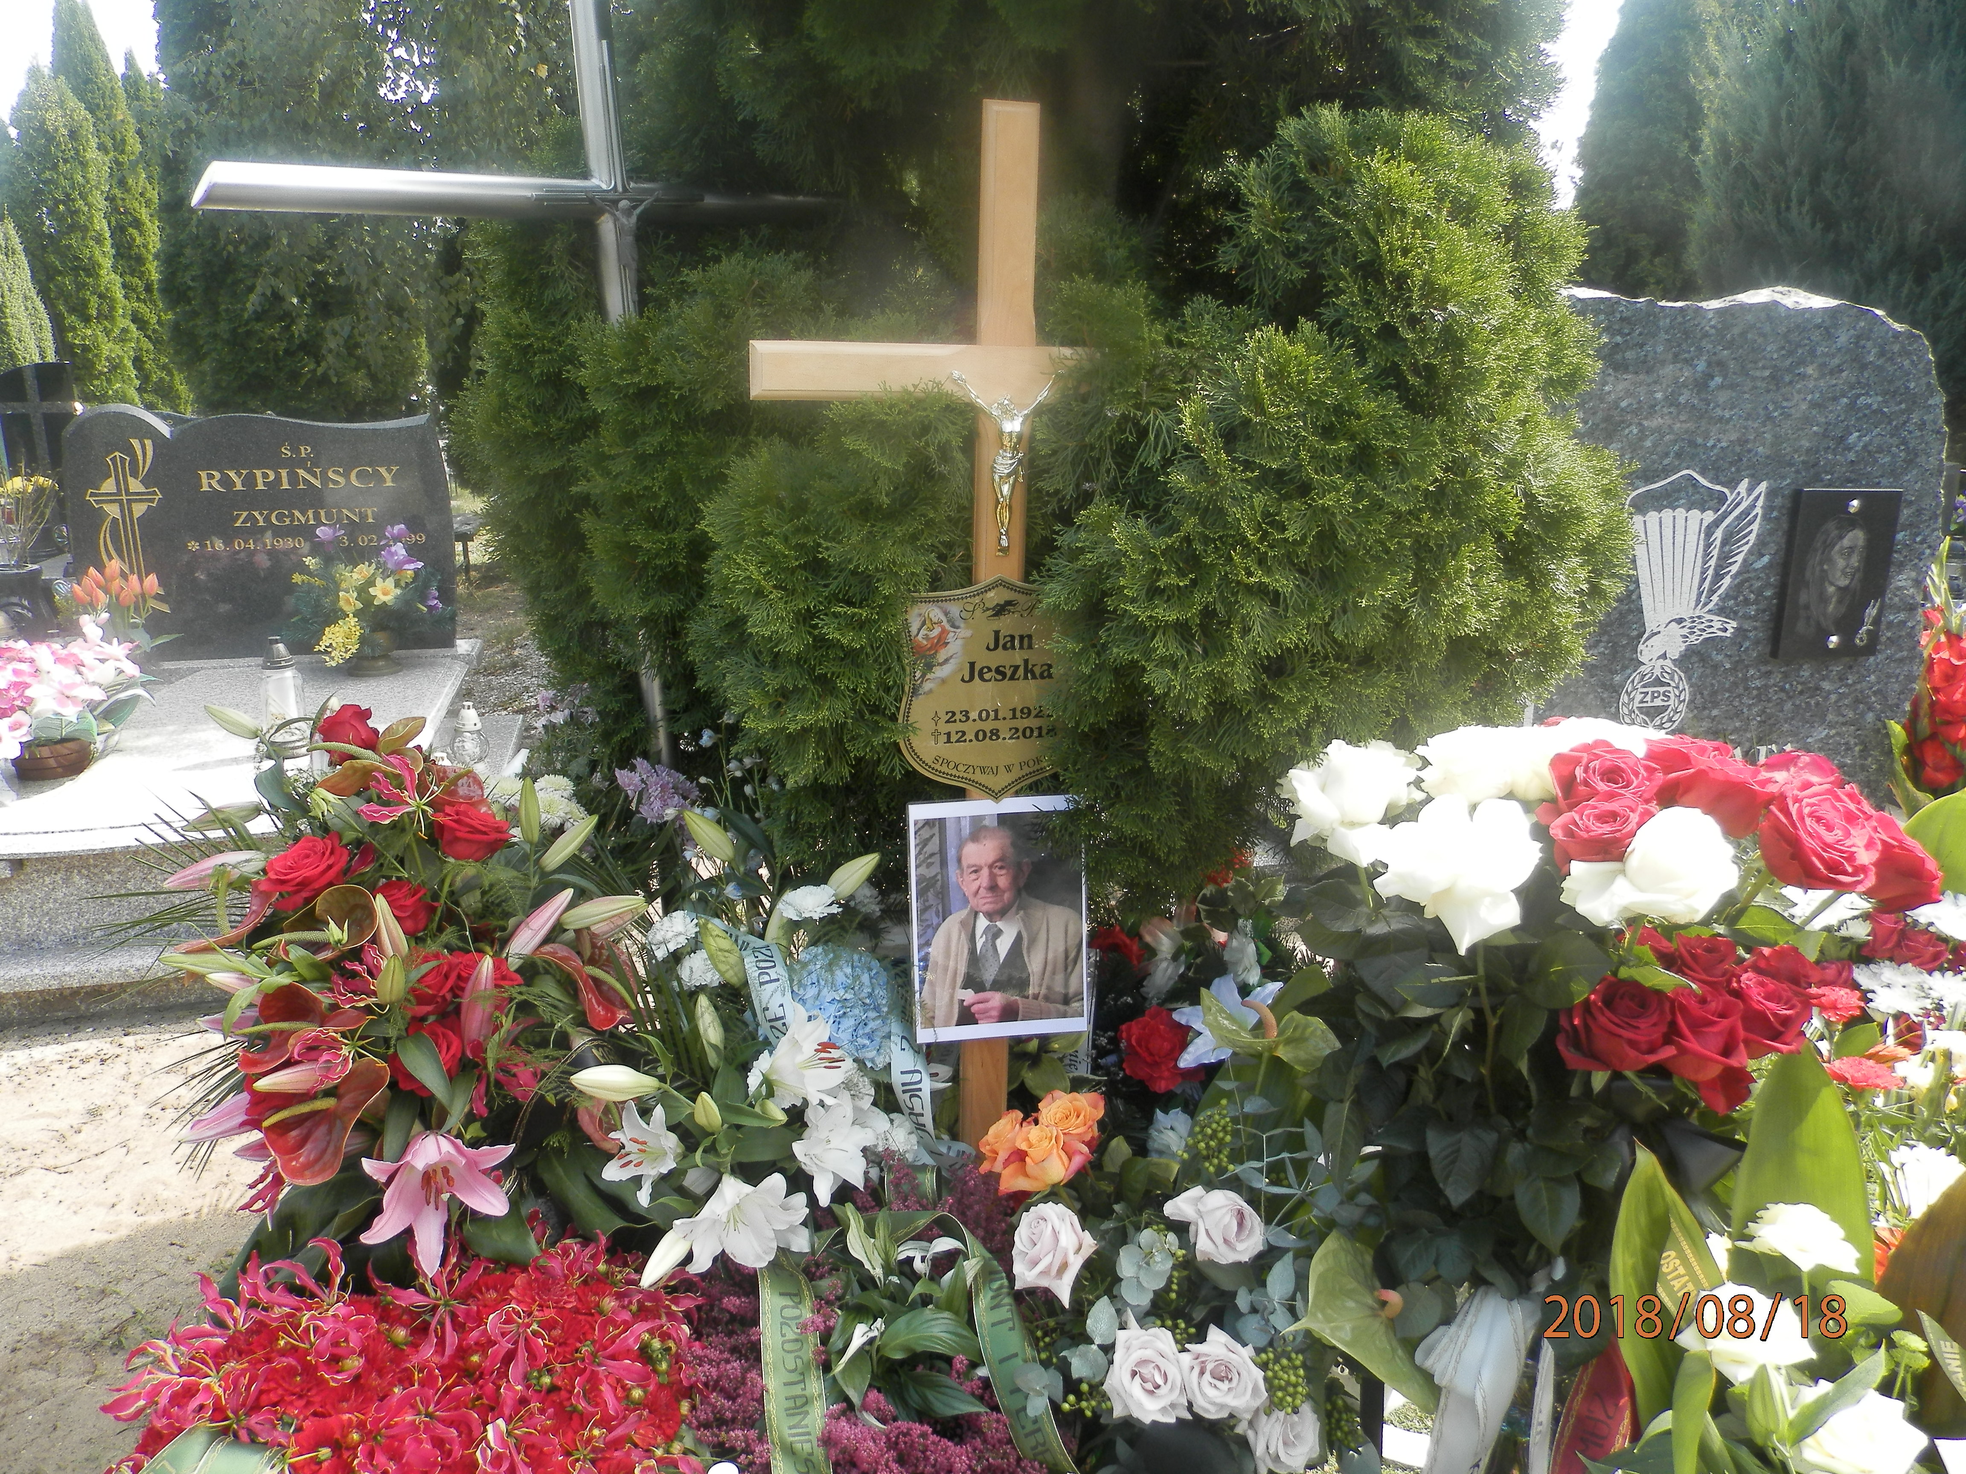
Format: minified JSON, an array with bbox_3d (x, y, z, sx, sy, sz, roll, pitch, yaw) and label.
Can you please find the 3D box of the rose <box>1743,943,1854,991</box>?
[{"bbox_3d":[0.740,0.213,1.290,0.090,0.065,0.080,-2,0,-6],"label":"rose"}]

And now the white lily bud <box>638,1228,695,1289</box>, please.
[{"bbox_3d":[-0.312,0.513,1.400,0.075,0.030,0.030,-49,0,-18],"label":"white lily bud"}]

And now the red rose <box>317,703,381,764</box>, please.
[{"bbox_3d":[-0.652,-0.003,1.460,0.062,0.060,0.062,1,20,0],"label":"red rose"}]

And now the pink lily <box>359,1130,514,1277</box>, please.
[{"bbox_3d":[-0.542,0.463,1.410,0.150,0.138,0.100,0,14,0],"label":"pink lily"}]

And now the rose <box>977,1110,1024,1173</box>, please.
[{"bbox_3d":[0.019,0.379,1.330,0.060,0.060,0.060,-17,53,5],"label":"rose"}]

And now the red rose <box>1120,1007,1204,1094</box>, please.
[{"bbox_3d":[0.191,0.339,1.530,0.090,0.092,0.070,0,0,6],"label":"red rose"}]

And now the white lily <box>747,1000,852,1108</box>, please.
[{"bbox_3d":[-0.194,0.335,1.500,0.080,0.110,0.110,15,24,32],"label":"white lily"}]

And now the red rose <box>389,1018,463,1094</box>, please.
[{"bbox_3d":[-0.510,0.292,1.300,0.075,0.075,0.065,0,-23,0],"label":"red rose"}]

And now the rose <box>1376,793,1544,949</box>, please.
[{"bbox_3d":[0.334,0.095,1.000,0.115,0.090,0.110,0,57,0],"label":"rose"}]

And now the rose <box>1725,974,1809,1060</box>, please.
[{"bbox_3d":[0.664,0.236,1.200,0.072,0.064,0.072,1,35,0],"label":"rose"}]

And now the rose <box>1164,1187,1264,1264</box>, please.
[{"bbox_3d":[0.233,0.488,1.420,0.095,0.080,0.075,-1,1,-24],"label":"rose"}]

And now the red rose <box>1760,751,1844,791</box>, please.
[{"bbox_3d":[0.691,0.037,1.200,0.077,0.063,0.072,-2,61,-8],"label":"red rose"}]

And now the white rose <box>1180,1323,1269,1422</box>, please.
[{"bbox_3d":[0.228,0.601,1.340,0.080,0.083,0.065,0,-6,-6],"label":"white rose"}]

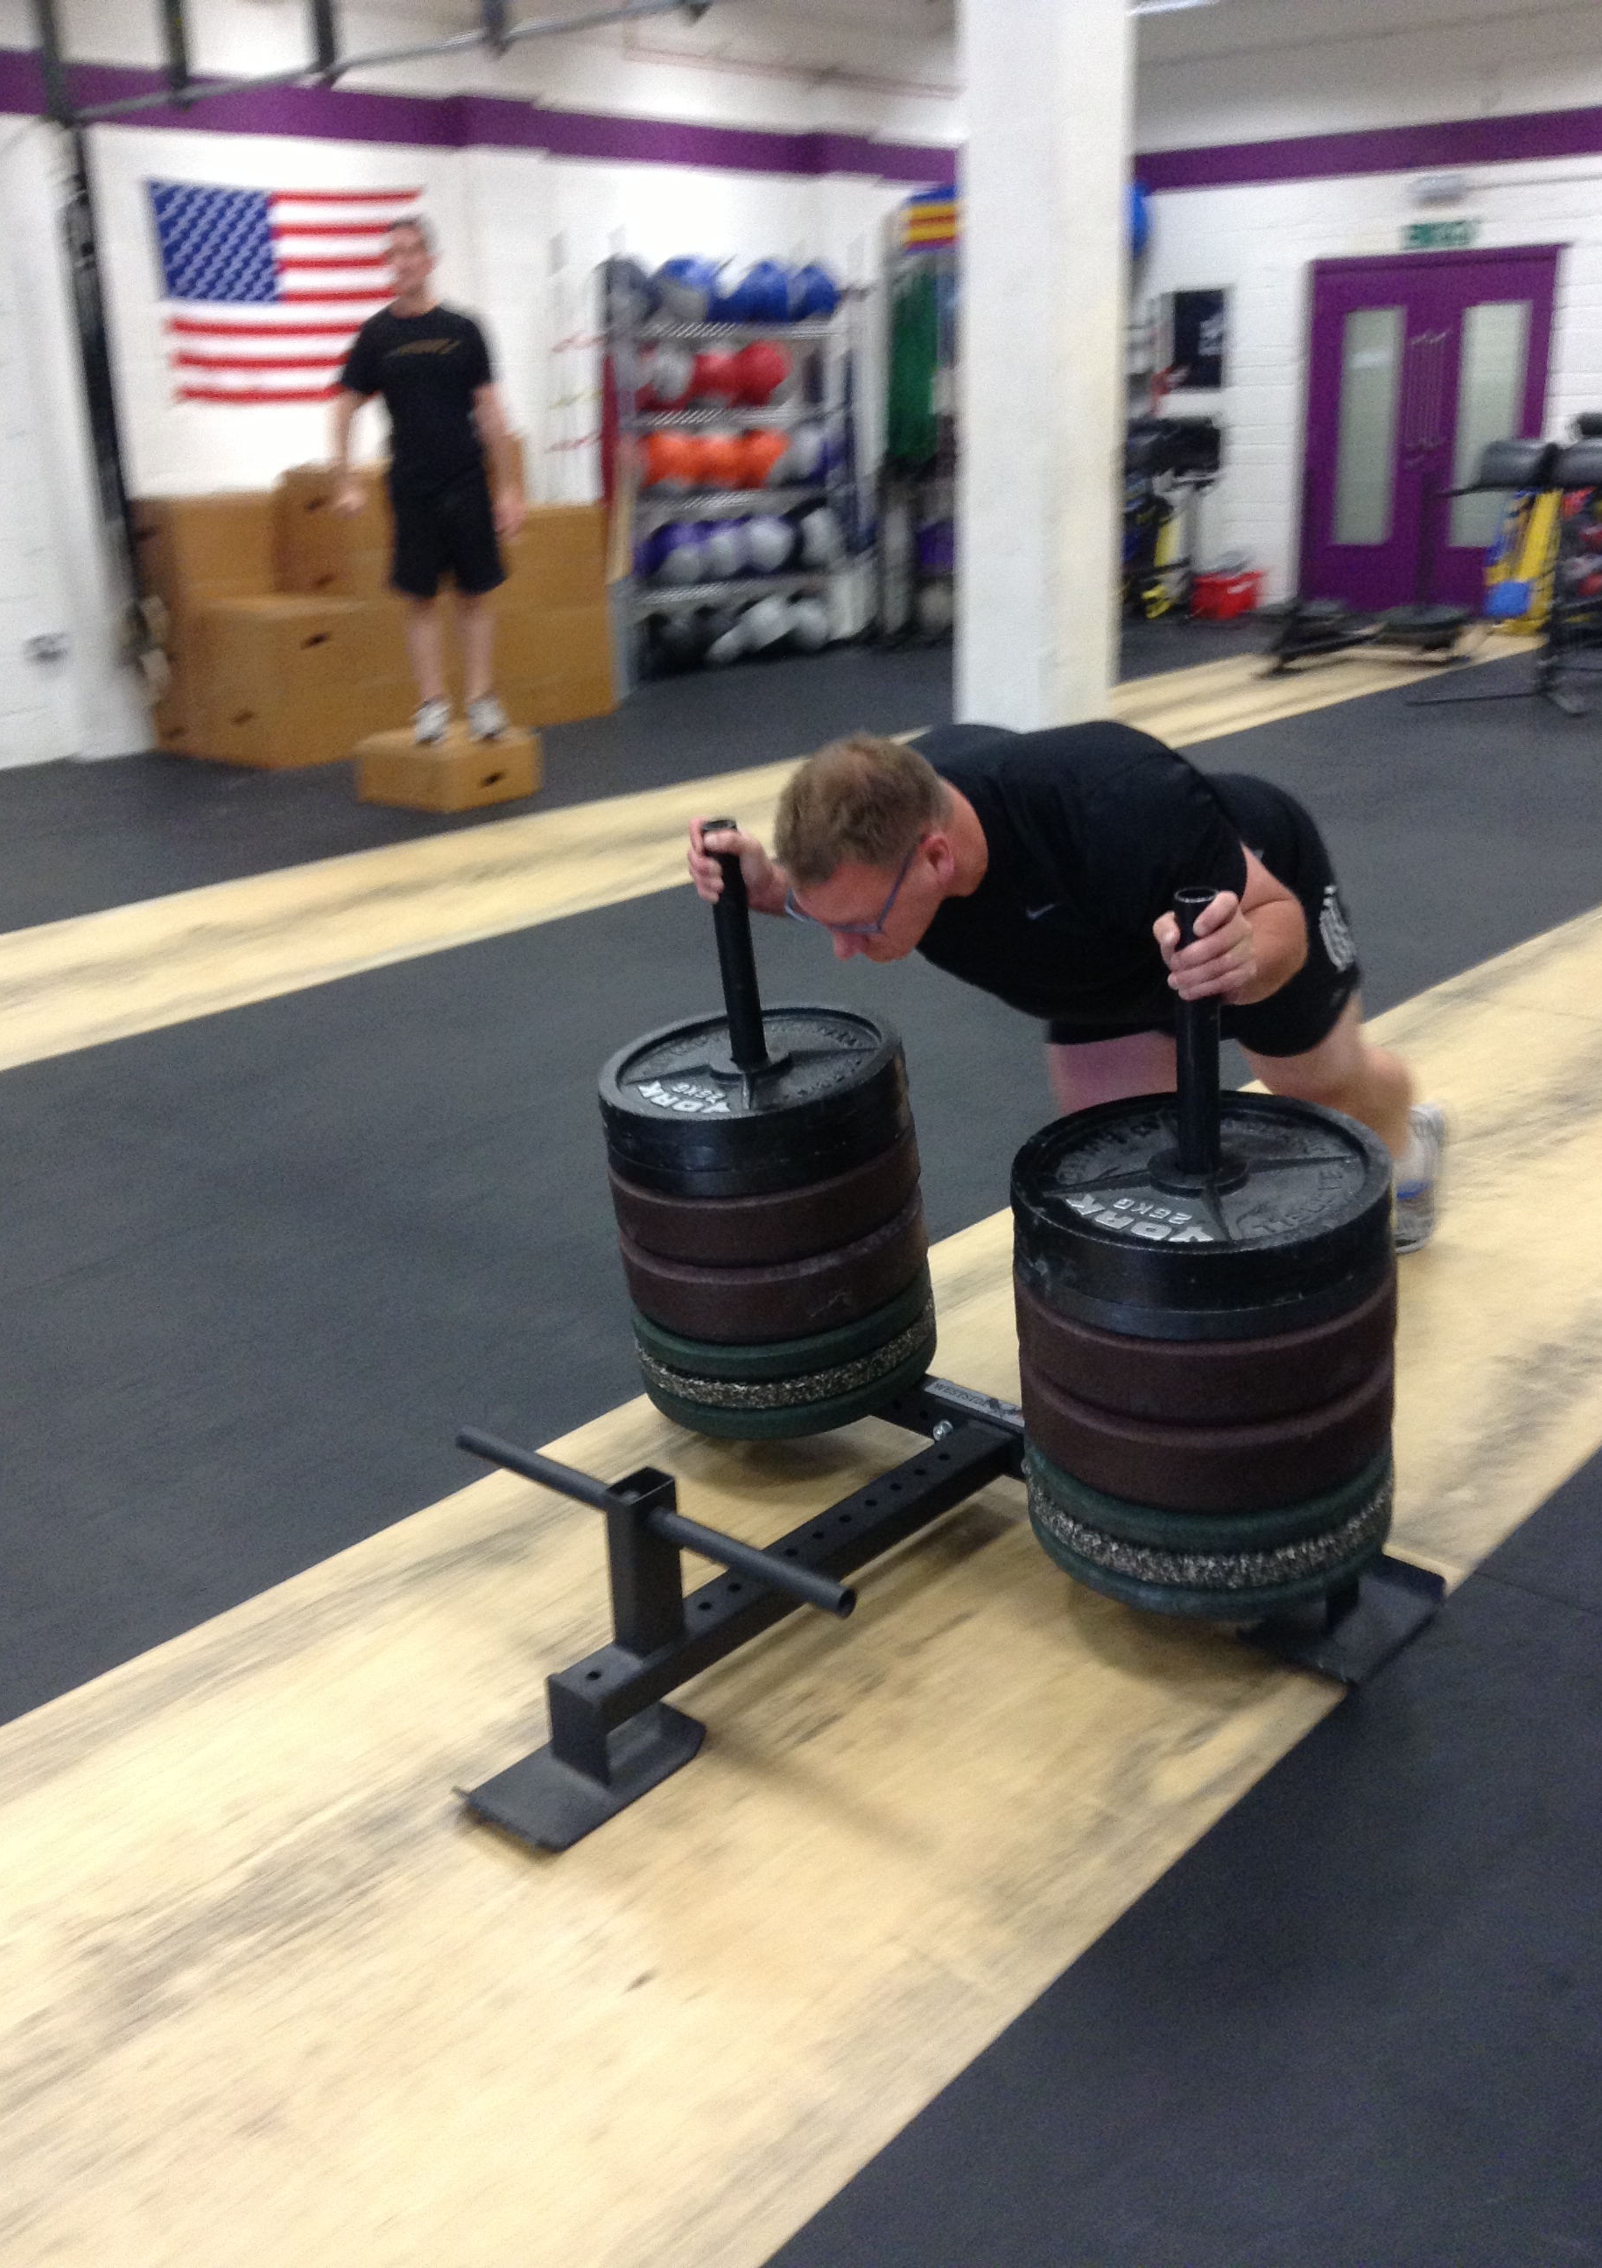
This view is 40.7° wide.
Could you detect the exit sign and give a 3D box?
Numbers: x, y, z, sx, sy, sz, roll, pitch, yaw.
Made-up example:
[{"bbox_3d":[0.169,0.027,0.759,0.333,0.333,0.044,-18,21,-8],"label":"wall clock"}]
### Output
[{"bbox_3d":[3.627,-5.161,12.409,0.390,0.130,0.040,17,27,42],"label":"exit sign"}]

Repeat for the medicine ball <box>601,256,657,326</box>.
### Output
[{"bbox_3d":[-0.880,-4.326,11.107,0.290,0.290,0.290,-2,19,1],"label":"medicine ball"}]

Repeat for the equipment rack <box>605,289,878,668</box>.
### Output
[{"bbox_3d":[-0.431,-3.466,11.416,0.440,1.940,1.540,17,27,42],"label":"equipment rack"}]

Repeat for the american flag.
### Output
[{"bbox_3d":[-2.277,-3.879,9.942,0.030,0.920,1.530,14,25,39],"label":"american flag"}]

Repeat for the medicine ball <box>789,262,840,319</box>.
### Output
[{"bbox_3d":[0.030,-4.475,11.521,0.336,0.336,0.336,-1,20,0],"label":"medicine ball"}]

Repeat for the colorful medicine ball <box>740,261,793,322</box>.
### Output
[{"bbox_3d":[-0.195,-4.632,11.893,0.290,0.290,0.290,-2,19,1],"label":"colorful medicine ball"}]

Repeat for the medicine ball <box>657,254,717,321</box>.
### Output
[{"bbox_3d":[-0.577,-4.262,10.936,0.336,0.336,0.336,-1,20,0],"label":"medicine ball"}]

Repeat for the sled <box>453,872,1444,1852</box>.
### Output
[{"bbox_3d":[0.019,0.169,2.641,1.200,0.960,1.145,15,25,38],"label":"sled"}]

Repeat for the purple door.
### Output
[{"bbox_3d":[3.716,-4.124,12.816,1.590,2.050,0.100,17,27,42],"label":"purple door"}]

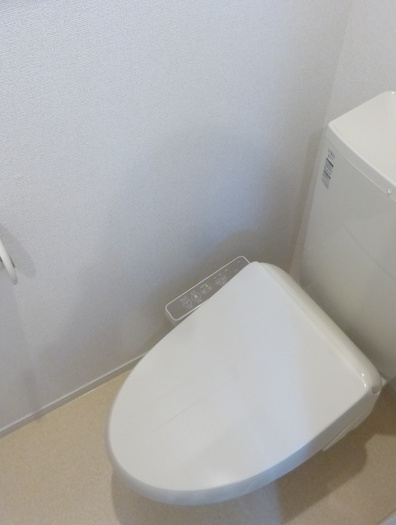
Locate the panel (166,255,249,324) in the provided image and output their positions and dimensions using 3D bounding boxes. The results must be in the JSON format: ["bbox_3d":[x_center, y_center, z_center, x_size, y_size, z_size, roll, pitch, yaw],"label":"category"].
[{"bbox_3d":[0.034,0.071,1.243,0.234,0.030,0.056,-32,57,-10],"label":"panel"}]

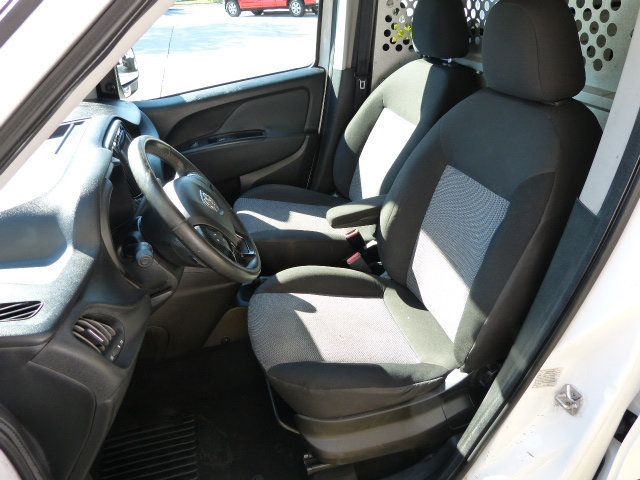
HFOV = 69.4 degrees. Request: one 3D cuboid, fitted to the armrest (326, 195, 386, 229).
[{"bbox_3d":[0.160,-0.097,1.413,0.290,0.080,0.080,-11,31,-8],"label":"armrest"}]

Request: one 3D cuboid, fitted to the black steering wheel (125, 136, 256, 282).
[{"bbox_3d":[-0.271,-0.054,0.983,0.100,0.380,0.380,-37,32,7],"label":"black steering wheel"}]

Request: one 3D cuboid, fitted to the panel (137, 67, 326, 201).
[{"bbox_3d":[-0.396,-0.425,2.026,0.860,0.610,0.130,-6,30,-11],"label":"panel"}]

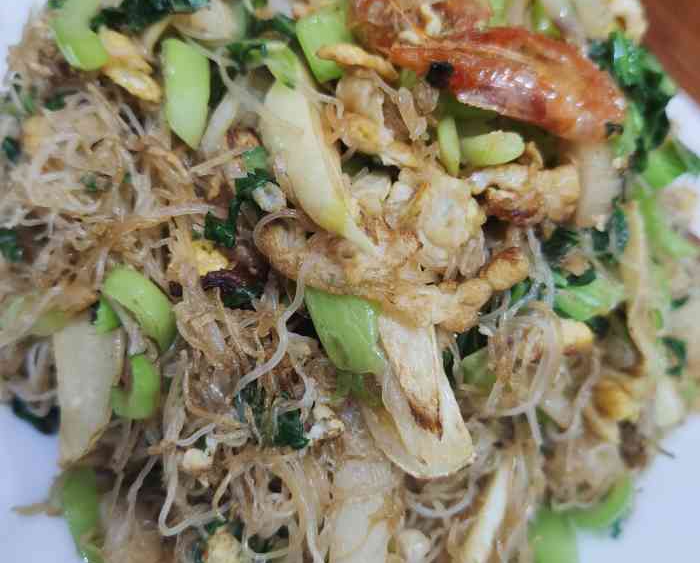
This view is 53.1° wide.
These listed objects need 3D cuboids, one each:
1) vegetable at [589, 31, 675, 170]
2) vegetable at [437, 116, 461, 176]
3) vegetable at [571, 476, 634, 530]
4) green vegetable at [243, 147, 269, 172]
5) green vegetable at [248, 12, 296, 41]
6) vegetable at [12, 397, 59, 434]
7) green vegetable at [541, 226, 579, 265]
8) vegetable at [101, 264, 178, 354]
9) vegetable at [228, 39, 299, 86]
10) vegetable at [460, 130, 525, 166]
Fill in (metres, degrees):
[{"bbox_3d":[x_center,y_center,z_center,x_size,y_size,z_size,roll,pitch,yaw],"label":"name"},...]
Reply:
[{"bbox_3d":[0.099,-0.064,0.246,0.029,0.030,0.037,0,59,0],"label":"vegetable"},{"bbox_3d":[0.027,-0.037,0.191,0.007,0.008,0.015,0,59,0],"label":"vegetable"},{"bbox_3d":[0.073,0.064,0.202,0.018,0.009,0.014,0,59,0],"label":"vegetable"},{"bbox_3d":[-0.018,-0.024,0.137,0.004,0.005,0.005,0,87,-1],"label":"green vegetable"},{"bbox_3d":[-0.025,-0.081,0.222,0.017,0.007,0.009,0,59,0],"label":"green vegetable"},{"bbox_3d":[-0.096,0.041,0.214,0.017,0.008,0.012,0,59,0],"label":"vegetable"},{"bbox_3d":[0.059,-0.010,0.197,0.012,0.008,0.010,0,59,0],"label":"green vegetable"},{"bbox_3d":[-0.042,0.005,0.142,0.008,0.012,0.017,-41,90,3],"label":"vegetable"},{"bbox_3d":[-0.018,-0.044,0.146,0.015,0.008,0.007,24,85,0],"label":"vegetable"},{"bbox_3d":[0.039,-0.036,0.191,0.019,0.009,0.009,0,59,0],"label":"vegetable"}]

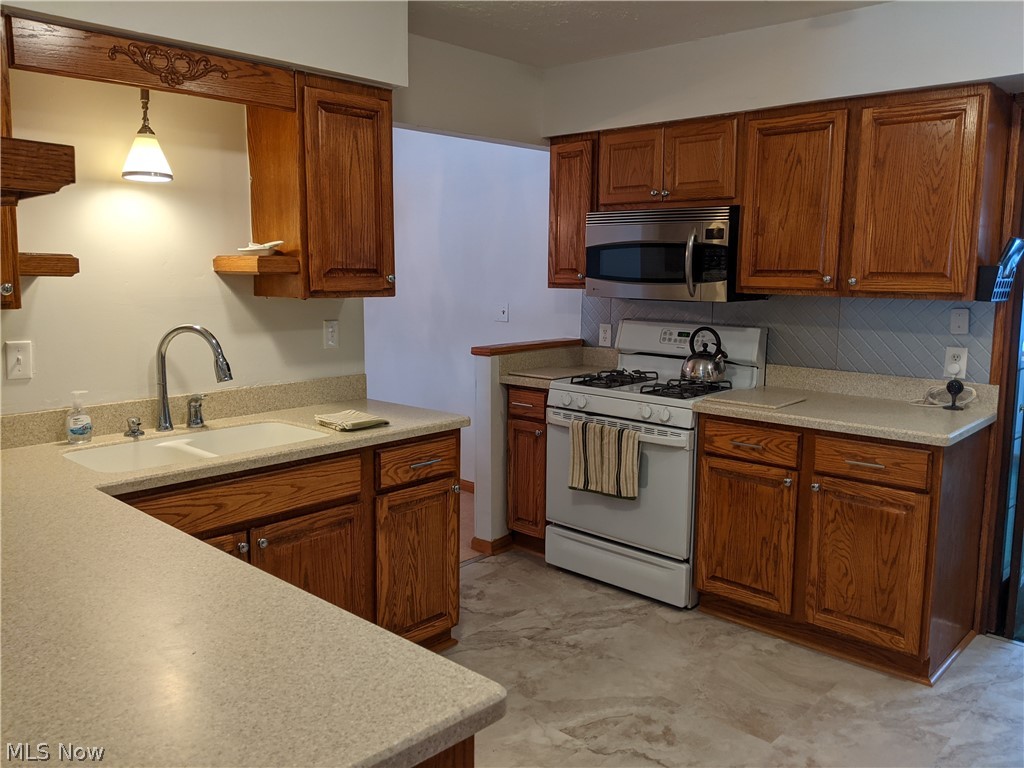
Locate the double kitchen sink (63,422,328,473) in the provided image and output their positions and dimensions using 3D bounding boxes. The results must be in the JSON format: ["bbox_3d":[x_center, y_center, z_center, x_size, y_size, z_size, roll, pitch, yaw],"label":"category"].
[{"bbox_3d":[-0.984,0.283,2.543,0.386,0.187,0.729,8,11,42],"label":"double kitchen sink"}]

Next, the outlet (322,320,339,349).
[{"bbox_3d":[-0.732,-0.200,3.258,0.012,0.116,0.071,8,11,42],"label":"outlet"}]

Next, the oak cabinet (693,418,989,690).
[{"bbox_3d":[1.327,0.549,3.270,0.929,0.851,0.675,8,11,42],"label":"oak cabinet"}]

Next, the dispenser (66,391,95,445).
[{"bbox_3d":[-1.376,0.106,2.537,0.077,0.166,0.046,-8,11,-43],"label":"dispenser"}]

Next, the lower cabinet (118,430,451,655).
[{"bbox_3d":[-0.864,0.618,2.761,0.625,0.851,1.301,8,11,42],"label":"lower cabinet"}]

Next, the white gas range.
[{"bbox_3d":[0.673,0.310,3.809,0.784,1.161,0.695,8,11,42],"label":"white gas range"}]

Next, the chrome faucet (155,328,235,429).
[{"bbox_3d":[-1.083,-0.018,2.722,0.275,0.355,0.063,0,8,-2],"label":"chrome faucet"}]

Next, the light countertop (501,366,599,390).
[{"bbox_3d":[0.282,-0.031,4.164,0.338,0.035,0.680,8,11,42],"label":"light countertop"}]

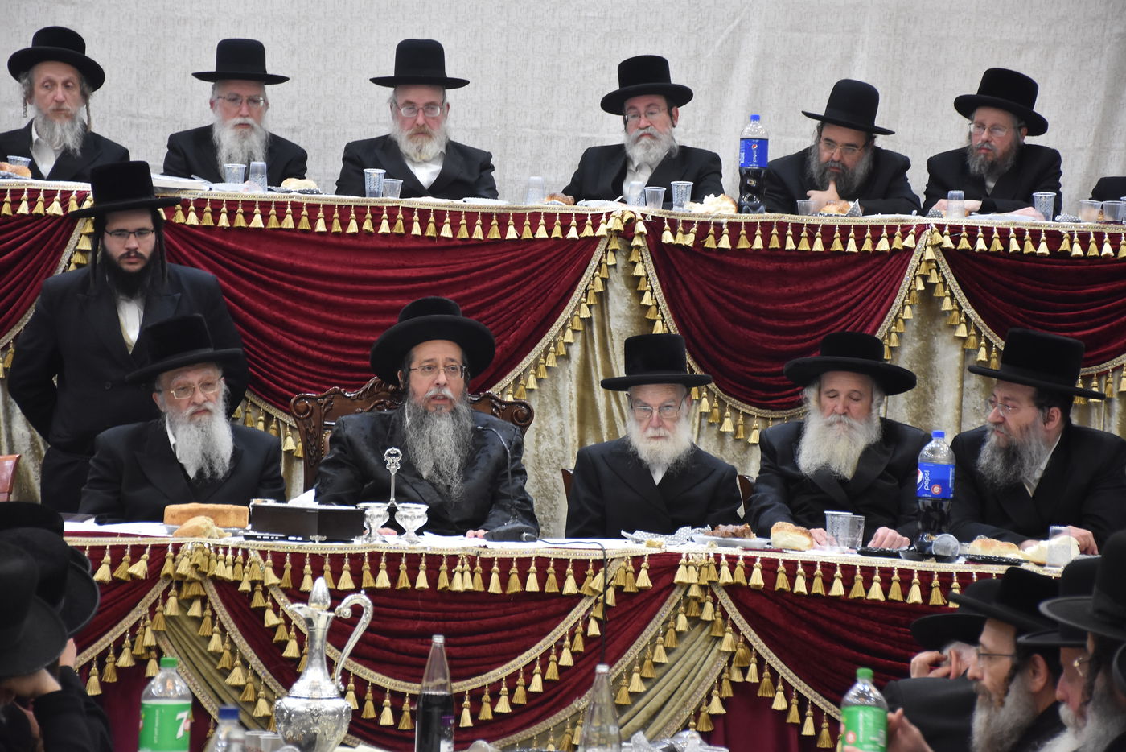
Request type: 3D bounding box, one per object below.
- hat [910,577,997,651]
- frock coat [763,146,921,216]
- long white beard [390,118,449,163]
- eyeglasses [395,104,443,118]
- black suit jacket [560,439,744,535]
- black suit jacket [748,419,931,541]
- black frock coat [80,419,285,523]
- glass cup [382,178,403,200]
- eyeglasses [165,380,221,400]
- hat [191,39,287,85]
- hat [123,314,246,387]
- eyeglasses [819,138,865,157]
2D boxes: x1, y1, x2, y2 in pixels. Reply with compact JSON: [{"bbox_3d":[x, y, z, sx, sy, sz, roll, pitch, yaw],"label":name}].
[{"bbox_3d":[0.890,0.492,7.350,0.355,0.125,0.325,-11,-23,43],"label":"hat"},{"bbox_3d":[0.945,-0.450,11.820,0.560,0.680,0.480,2,1,6],"label":"frock coat"},{"bbox_3d":[-0.469,-0.770,11.450,0.185,0.145,0.140,2,-1,0],"label":"long white beard"},{"bbox_3d":[-0.474,-0.873,11.550,0.150,0.045,0.135,1,6,-2],"label":"eyeglasses"},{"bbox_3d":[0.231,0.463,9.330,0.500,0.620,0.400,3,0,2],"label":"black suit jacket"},{"bbox_3d":[0.719,0.414,9.250,0.520,0.620,0.450,3,0,7],"label":"black suit jacket"},{"bbox_3d":[-1.027,0.456,9.350,0.540,0.680,0.480,2,0,-9],"label":"black frock coat"},{"bbox_3d":[-0.550,-0.594,11.300,0.067,0.073,0.067,2,1,0],"label":"glass cup"},{"bbox_3d":[-0.989,0.034,9.250,0.140,0.042,0.140,-12,0,-25],"label":"eyeglasses"},{"bbox_3d":[-1.098,-1.074,11.950,0.330,0.145,0.360,3,2,-6],"label":"hat"},{"bbox_3d":[-1.050,-0.081,9.650,0.335,0.145,0.360,-14,4,-16],"label":"hat"},{"bbox_3d":[0.909,-0.740,11.400,0.142,0.045,0.140,13,6,14],"label":"eyeglasses"}]

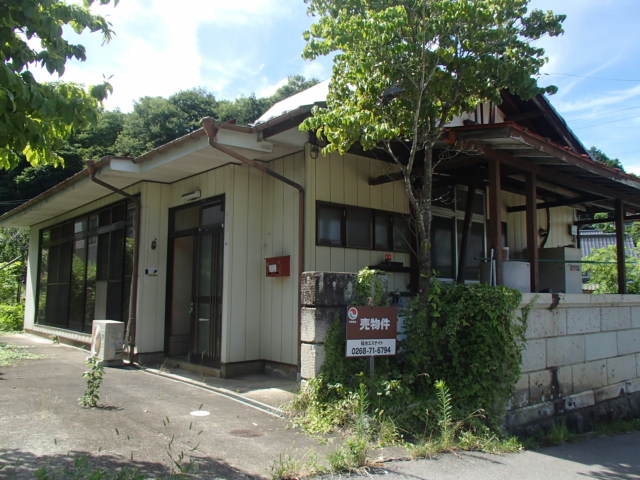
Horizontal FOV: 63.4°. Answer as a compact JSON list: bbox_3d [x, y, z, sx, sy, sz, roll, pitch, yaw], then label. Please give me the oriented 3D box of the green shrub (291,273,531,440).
[{"bbox_3d":[0.794,0.954,4.531,1.950,1.240,0.800,5,-8,-41],"label":"green shrub"}]

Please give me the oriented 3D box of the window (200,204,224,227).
[{"bbox_3d":[-1.479,-0.321,7.097,0.061,0.259,0.589,5,-8,-41],"label":"window"}]

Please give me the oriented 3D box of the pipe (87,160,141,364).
[{"bbox_3d":[-3.041,0.336,7.517,0.781,2.923,0.122,5,-8,-41],"label":"pipe"}]

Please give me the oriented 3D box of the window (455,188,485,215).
[{"bbox_3d":[2.567,-0.656,8.866,0.863,0.365,0.071,5,-8,-41],"label":"window"}]

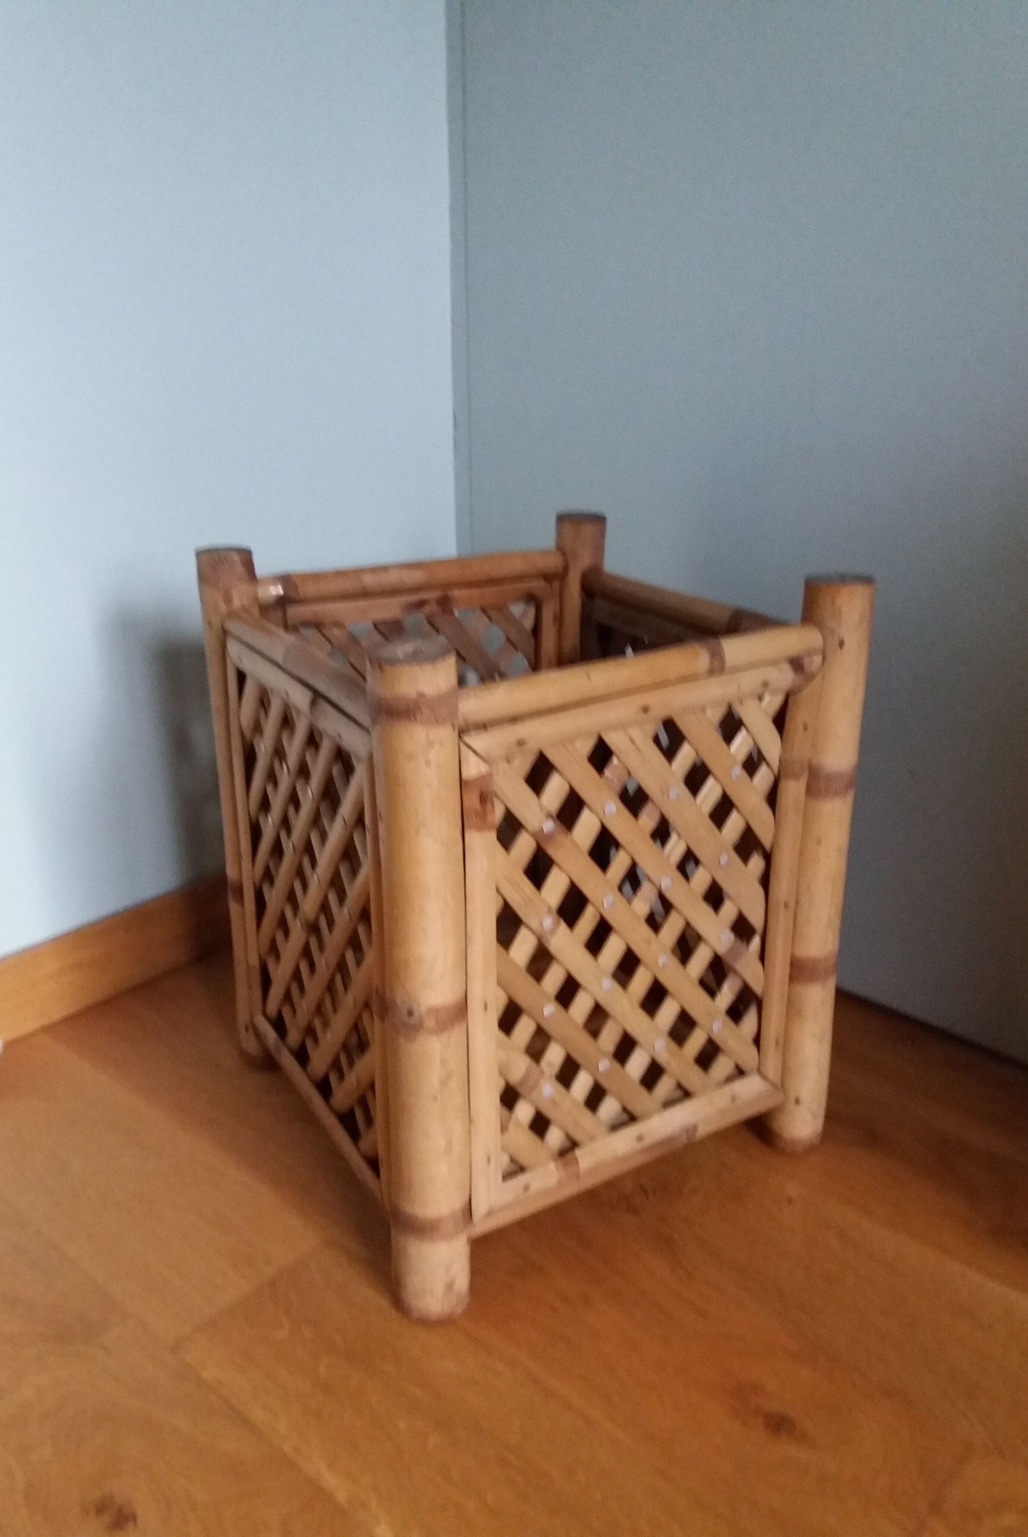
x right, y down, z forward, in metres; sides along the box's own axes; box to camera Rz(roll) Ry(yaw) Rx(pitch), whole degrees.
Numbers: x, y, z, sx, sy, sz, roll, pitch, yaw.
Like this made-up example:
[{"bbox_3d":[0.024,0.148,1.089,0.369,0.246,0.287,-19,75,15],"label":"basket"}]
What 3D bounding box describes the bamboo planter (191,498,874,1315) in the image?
[{"bbox_3d":[0.001,0.071,1.059,0.407,0.489,0.407,-12,24,-29],"label":"bamboo planter"}]

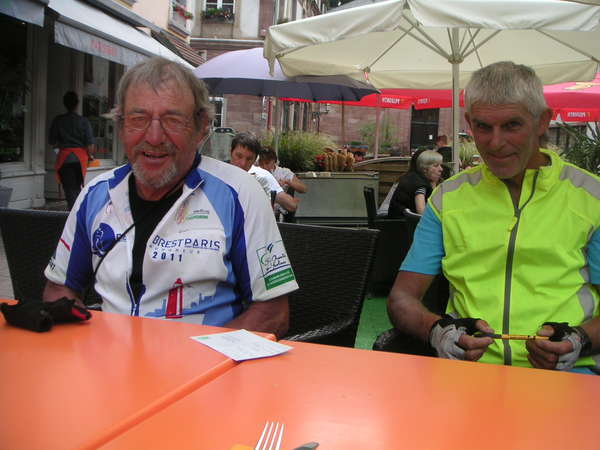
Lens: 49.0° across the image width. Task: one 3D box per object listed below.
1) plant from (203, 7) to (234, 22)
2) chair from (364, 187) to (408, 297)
[{"bbox_3d":[-2.598,-6.711,21.000,1.000,0.480,0.350,3,5,2],"label":"plant"},{"bbox_3d":[0.783,0.165,5.110,0.600,0.850,0.580,2,5,-7],"label":"chair"}]

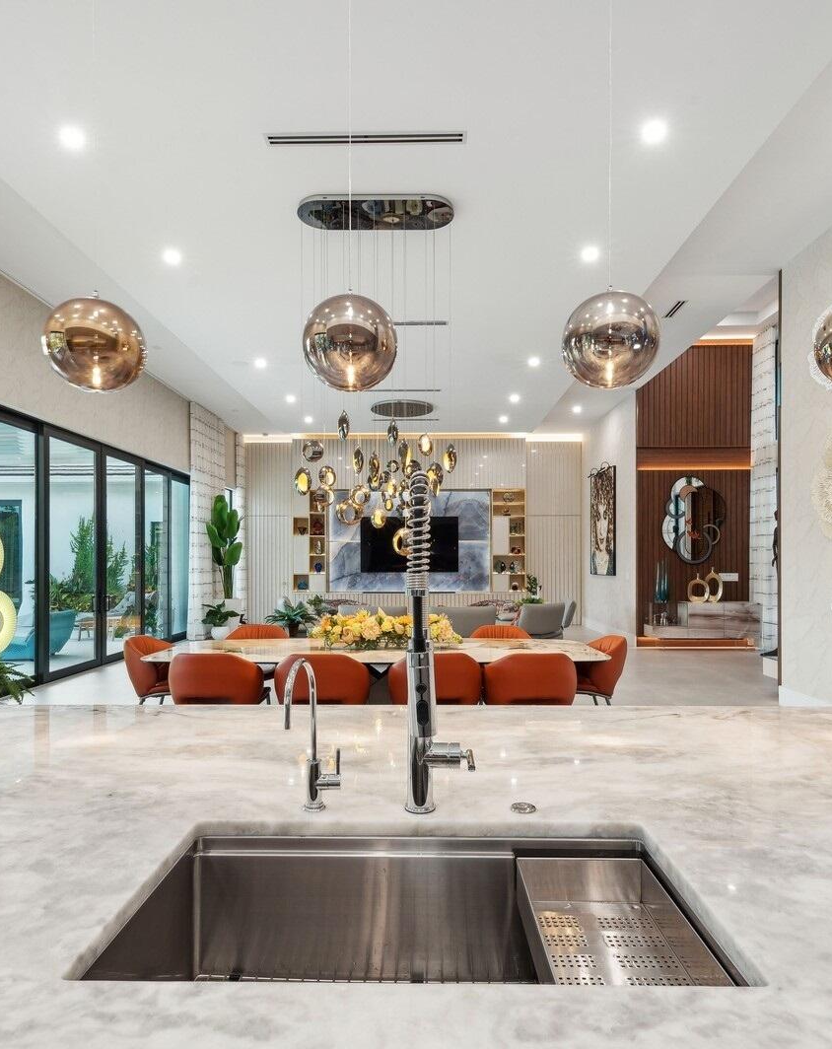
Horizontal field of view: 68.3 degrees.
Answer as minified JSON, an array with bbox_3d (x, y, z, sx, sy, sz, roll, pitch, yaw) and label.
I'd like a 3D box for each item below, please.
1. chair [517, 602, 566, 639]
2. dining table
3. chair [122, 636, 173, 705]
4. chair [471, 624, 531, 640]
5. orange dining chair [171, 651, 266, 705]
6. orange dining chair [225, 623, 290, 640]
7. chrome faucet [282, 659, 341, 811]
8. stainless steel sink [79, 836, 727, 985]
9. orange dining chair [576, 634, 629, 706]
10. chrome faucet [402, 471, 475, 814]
[{"bbox_3d":[1.810,1.535,8.900,0.660,0.800,0.680,0,-2,1],"label":"chair"},{"bbox_3d":[-0.285,1.285,4.480,3.080,0.750,1.150,0,-2,1],"label":"dining table"},{"bbox_3d":[-1.850,1.238,4.460,0.580,0.840,0.580,0,-2,1],"label":"chair"},{"bbox_3d":[0.740,1.278,5.090,0.580,0.840,0.580,0,-2,1],"label":"chair"},{"bbox_3d":[-1.180,1.202,3.870,0.580,0.840,0.580,0,-2,1],"label":"orange dining chair"},{"bbox_3d":[-1.375,1.278,5.090,0.580,0.840,0.580,0,-2,1],"label":"orange dining chair"},{"bbox_3d":[-0.191,0.392,1.116,0.075,0.296,0.155,0,-2,10],"label":"chrome faucet"},{"bbox_3d":[0.002,0.686,0.895,0.800,0.260,0.440,0,-2,1],"label":"stainless steel sink"},{"bbox_3d":[1.275,1.243,4.530,0.580,0.840,0.580,0,-2,1],"label":"orange dining chair"},{"bbox_3d":[0.046,0.222,1.080,0.135,0.630,0.250,0,-2,1],"label":"chrome faucet"}]

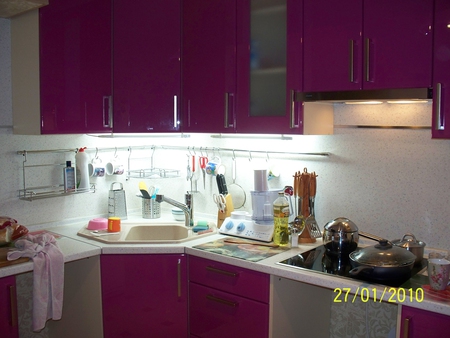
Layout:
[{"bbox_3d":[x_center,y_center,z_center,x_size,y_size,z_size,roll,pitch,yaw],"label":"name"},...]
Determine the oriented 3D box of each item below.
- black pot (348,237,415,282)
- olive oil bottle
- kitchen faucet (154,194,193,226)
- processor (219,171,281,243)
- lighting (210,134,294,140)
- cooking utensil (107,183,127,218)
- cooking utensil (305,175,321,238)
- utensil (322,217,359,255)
[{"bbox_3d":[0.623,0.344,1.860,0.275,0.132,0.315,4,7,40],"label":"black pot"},{"bbox_3d":[0.283,0.245,2.318,0.079,0.259,0.079,0,5,0],"label":"olive oil bottle"},{"bbox_3d":[-0.286,0.235,2.640,0.235,0.195,0.060,-4,6,-39],"label":"kitchen faucet"},{"bbox_3d":[0.174,0.179,2.518,0.344,0.357,0.235,4,6,35],"label":"processor"},{"bbox_3d":[0.137,-0.180,2.568,0.545,0.030,0.045,4,7,40],"label":"lighting"},{"bbox_3d":[-0.677,0.202,2.945,0.095,0.227,0.078,-4,7,-43],"label":"cooking utensil"},{"bbox_3d":[0.436,0.178,2.315,0.075,0.325,0.050,-3,6,-30],"label":"cooking utensil"},{"bbox_3d":[0.555,0.305,2.221,0.172,0.155,0.172,0,5,0],"label":"utensil"}]

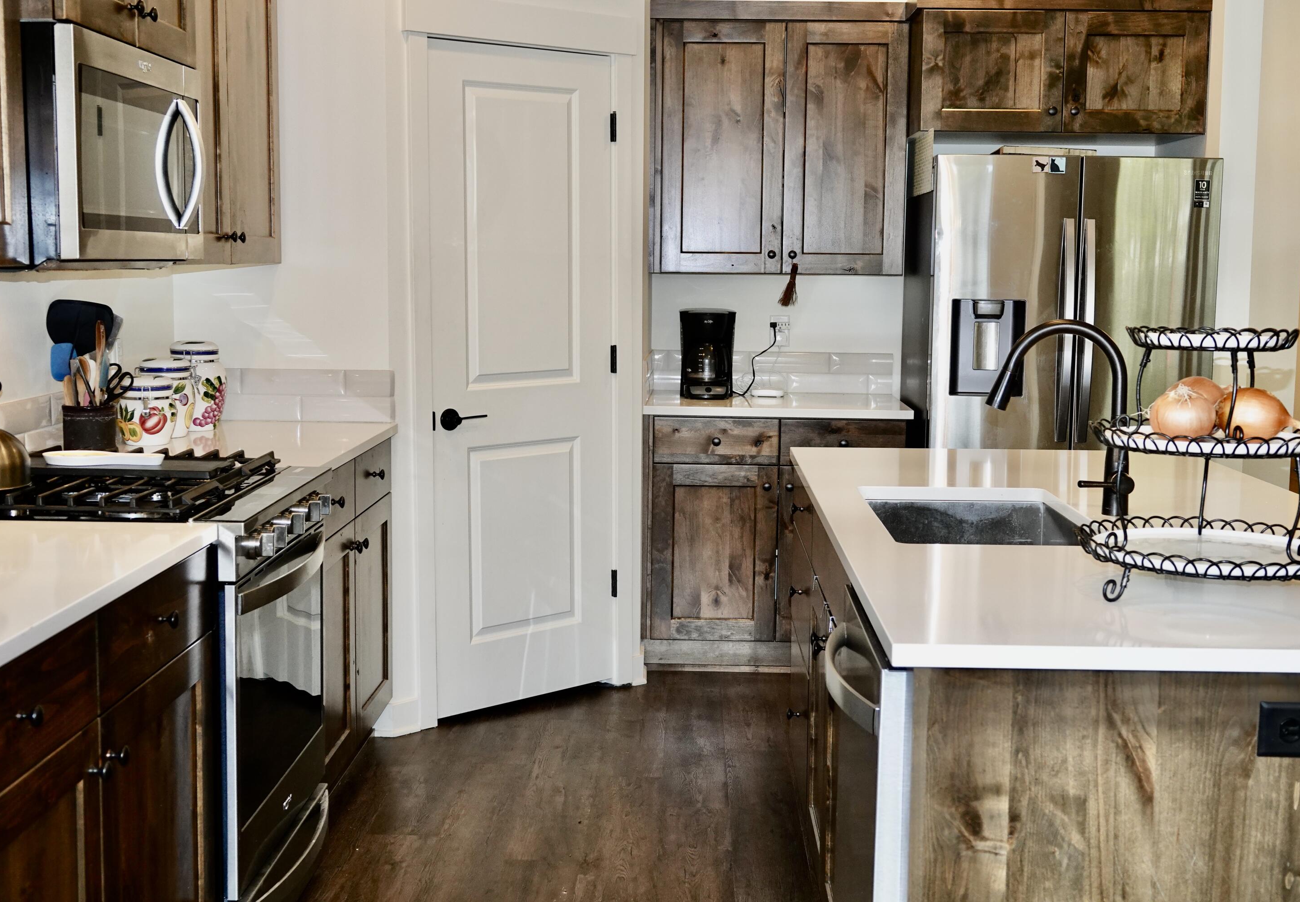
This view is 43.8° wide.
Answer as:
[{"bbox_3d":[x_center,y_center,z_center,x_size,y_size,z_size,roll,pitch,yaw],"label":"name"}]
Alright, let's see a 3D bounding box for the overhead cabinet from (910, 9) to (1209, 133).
[{"bbox_3d":[1.372,-1.283,5.618,0.938,0.392,0.600,1,7,1],"label":"overhead cabinet"}]

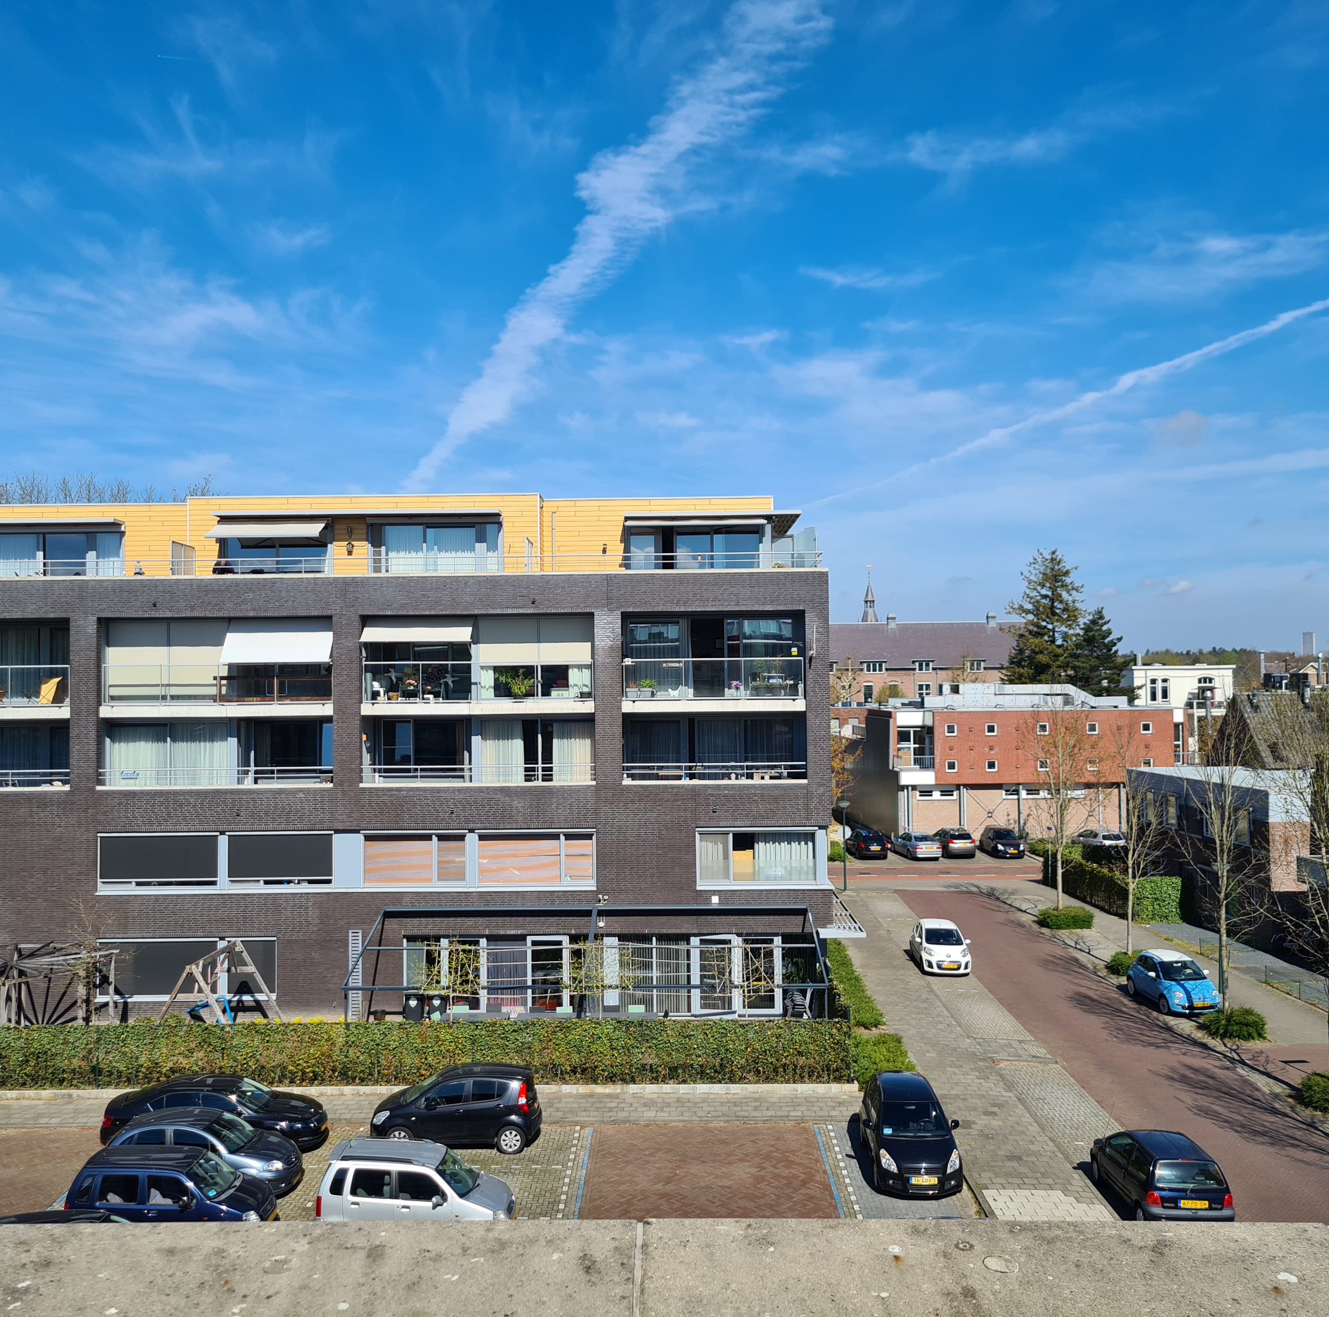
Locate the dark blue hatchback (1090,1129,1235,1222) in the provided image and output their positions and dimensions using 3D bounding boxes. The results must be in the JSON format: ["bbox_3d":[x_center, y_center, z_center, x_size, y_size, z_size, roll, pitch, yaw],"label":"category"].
[{"bbox_3d":[9.378,9.688,25.067,1.630,1.420,3.430,0,-1,-2],"label":"dark blue hatchback"}]

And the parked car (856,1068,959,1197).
[{"bbox_3d":[5.043,9.695,27.136,1.680,1.590,3.720,-1,-1,1],"label":"parked car"}]

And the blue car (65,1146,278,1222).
[{"bbox_3d":[-8.799,9.654,23.419,3.550,1.670,1.630,-1,-1,4],"label":"blue car"}]

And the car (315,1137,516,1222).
[{"bbox_3d":[-4.339,9.602,23.424,3.530,1.690,1.630,-1,-1,10],"label":"car"}]

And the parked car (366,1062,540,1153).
[{"bbox_3d":[-4.551,9.835,29.058,3.720,1.580,1.680,-1,-1,-1],"label":"parked car"}]

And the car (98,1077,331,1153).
[{"bbox_3d":[-9.547,9.825,28.326,4.660,1.470,1.820,-1,-1,1],"label":"car"}]

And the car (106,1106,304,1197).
[{"bbox_3d":[-9.001,9.765,26.040,3.850,1.520,1.680,-1,-1,2],"label":"car"}]

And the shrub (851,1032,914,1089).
[{"bbox_3d":[5.468,10.157,33.317,1.550,0.650,3.200,-1,-1,1],"label":"shrub"}]

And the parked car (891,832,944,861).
[{"bbox_3d":[13.734,10.197,72.037,1.750,1.420,4.450,0,-1,-4],"label":"parked car"}]

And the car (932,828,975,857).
[{"bbox_3d":[17.242,10.854,78.144,1.740,1.560,4.160,-1,-1,1],"label":"car"}]

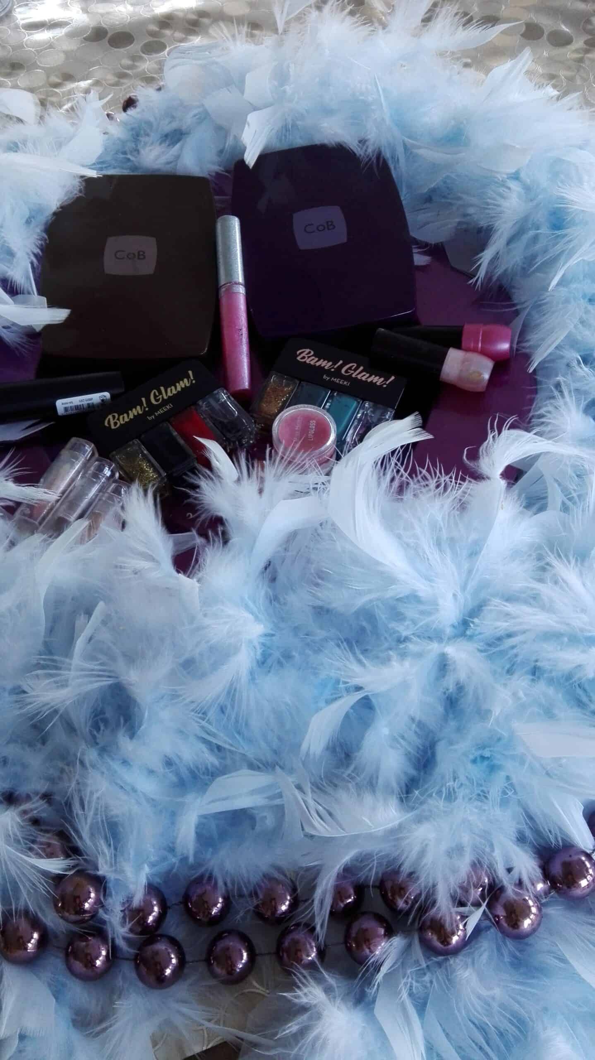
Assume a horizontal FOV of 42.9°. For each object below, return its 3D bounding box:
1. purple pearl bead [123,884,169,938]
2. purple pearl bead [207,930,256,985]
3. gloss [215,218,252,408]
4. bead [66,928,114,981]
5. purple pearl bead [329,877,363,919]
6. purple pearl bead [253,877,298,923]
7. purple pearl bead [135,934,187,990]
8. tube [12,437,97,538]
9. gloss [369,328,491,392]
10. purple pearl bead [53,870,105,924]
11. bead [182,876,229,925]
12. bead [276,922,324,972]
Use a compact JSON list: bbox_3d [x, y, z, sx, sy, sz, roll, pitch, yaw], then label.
[{"bbox_3d":[-0.061,0.151,0.302,0.019,0.019,0.019,0,63,0],"label":"purple pearl bead"},{"bbox_3d":[-0.026,0.165,0.294,0.019,0.019,0.019,0,63,0],"label":"purple pearl bead"},{"bbox_3d":[-0.037,-0.130,0.440,0.015,0.015,0.127,-4,65,-2],"label":"gloss"},{"bbox_3d":[-0.083,0.168,0.300,0.019,0.019,0.019,0,63,0],"label":"bead"},{"bbox_3d":[0.018,0.146,0.305,0.019,0.019,0.019,0,63,0],"label":"purple pearl bead"},{"bbox_3d":[-0.009,0.152,0.311,0.019,0.019,0.019,0,63,0],"label":"purple pearl bead"},{"bbox_3d":[-0.052,0.165,0.290,0.019,0.019,0.019,0,63,0],"label":"purple pearl bead"},{"bbox_3d":[-0.126,-0.017,0.384,0.015,0.015,0.067,25,65,12],"label":"tube"},{"bbox_3d":[0.075,-0.094,0.420,0.065,0.018,0.018,17,64,6],"label":"gloss"},{"bbox_3d":[-0.085,0.142,0.294,0.019,0.019,0.019,0,63,0],"label":"purple pearl bead"},{"bbox_3d":[-0.036,0.149,0.305,0.019,0.019,0.019,0,63,0],"label":"bead"},{"bbox_3d":[0.001,0.165,0.300,0.019,0.019,0.019,0,63,0],"label":"bead"}]

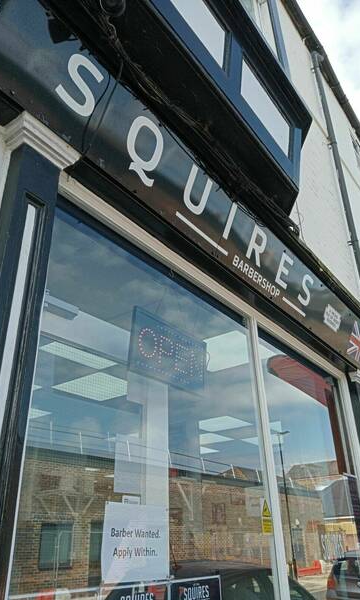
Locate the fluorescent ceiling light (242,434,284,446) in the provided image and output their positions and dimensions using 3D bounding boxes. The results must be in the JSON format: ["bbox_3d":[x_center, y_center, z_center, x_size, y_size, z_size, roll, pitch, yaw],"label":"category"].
[{"bbox_3d":[1.149,1.761,6.165,0.590,0.060,0.590,-20,-33,32],"label":"fluorescent ceiling light"}]

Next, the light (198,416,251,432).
[{"bbox_3d":[0.427,1.339,5.304,0.590,0.060,0.590,-20,-33,32],"label":"light"}]

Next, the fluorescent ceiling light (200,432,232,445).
[{"bbox_3d":[0.309,1.727,6.050,0.590,0.060,0.590,-20,-33,32],"label":"fluorescent ceiling light"}]

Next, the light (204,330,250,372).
[{"bbox_3d":[0.303,0.354,3.382,0.590,0.060,0.590,-20,-33,32],"label":"light"}]

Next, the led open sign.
[{"bbox_3d":[-0.037,0.228,1.989,0.025,0.250,0.475,-15,-30,34],"label":"led open sign"}]

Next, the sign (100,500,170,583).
[{"bbox_3d":[-0.123,0.734,1.472,0.008,0.210,0.297,-20,-33,32],"label":"sign"}]

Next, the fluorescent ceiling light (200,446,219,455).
[{"bbox_3d":[0.191,2.114,6.796,0.590,0.060,0.590,-20,-33,32],"label":"fluorescent ceiling light"}]

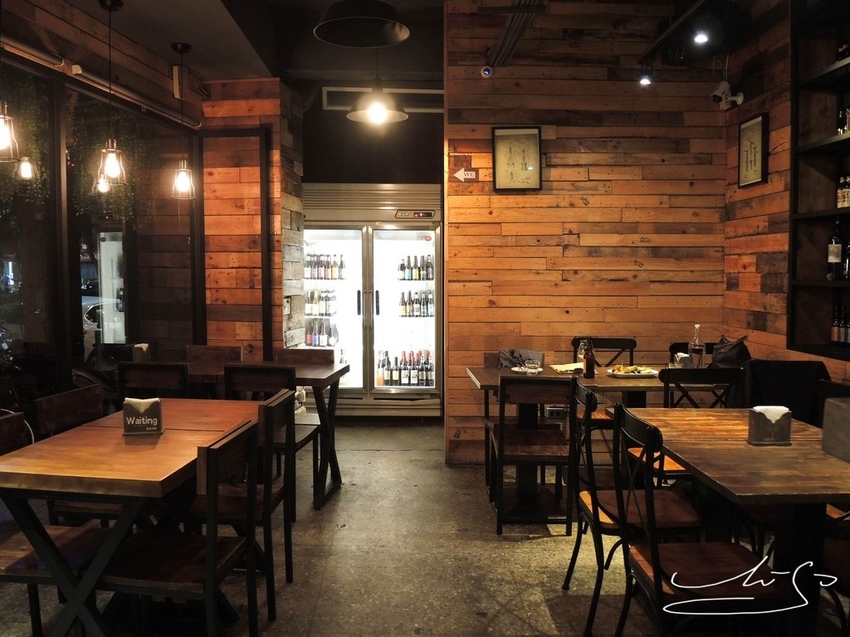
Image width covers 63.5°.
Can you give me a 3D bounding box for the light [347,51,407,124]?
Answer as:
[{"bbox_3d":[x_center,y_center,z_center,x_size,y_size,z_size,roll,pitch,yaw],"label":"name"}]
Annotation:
[{"bbox_3d":[-0.282,-1.352,4.016,0.370,0.418,0.370,0,4,-2],"label":"light"}]

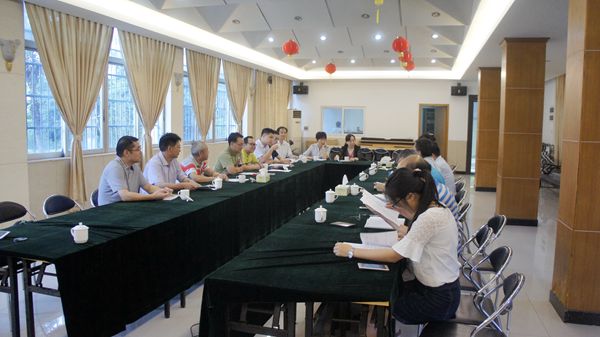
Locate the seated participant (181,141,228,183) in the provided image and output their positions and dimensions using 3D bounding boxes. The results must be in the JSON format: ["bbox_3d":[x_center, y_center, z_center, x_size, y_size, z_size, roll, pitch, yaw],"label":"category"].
[{"bbox_3d":[-1.407,0.261,5.832,0.750,1.260,0.540,2,6,17],"label":"seated participant"}]

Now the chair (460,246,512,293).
[{"bbox_3d":[0.871,0.794,2.369,0.480,0.800,0.450,2,6,17],"label":"chair"}]

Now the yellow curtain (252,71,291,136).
[{"bbox_3d":[-0.678,-1.286,11.453,0.160,2.350,2.650,2,6,17],"label":"yellow curtain"}]

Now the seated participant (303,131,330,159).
[{"bbox_3d":[0.403,-0.123,9.370,0.580,1.320,0.700,1,6,8],"label":"seated participant"}]

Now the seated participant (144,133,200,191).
[{"bbox_3d":[-1.389,0.285,4.793,0.800,1.340,0.520,2,6,17],"label":"seated participant"}]

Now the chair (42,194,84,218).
[{"bbox_3d":[-2.167,0.658,4.224,0.480,0.790,0.450,2,6,17],"label":"chair"}]

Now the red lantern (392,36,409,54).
[{"bbox_3d":[1.864,-2.275,7.933,0.300,0.320,0.300,2,6,17],"label":"red lantern"}]

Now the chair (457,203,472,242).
[{"bbox_3d":[1.188,0.670,3.660,0.480,0.800,0.450,2,6,17],"label":"chair"}]

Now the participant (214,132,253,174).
[{"bbox_3d":[-0.949,0.135,6.294,0.700,1.300,0.530,2,6,17],"label":"participant"}]

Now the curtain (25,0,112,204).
[{"bbox_3d":[-2.850,-0.740,5.542,0.160,2.380,1.360,2,6,17],"label":"curtain"}]

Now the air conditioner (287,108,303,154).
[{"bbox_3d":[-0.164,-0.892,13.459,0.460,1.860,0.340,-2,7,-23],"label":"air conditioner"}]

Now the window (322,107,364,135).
[{"bbox_3d":[1.360,-1.508,13.455,1.400,0.880,0.100,2,6,17],"label":"window"}]

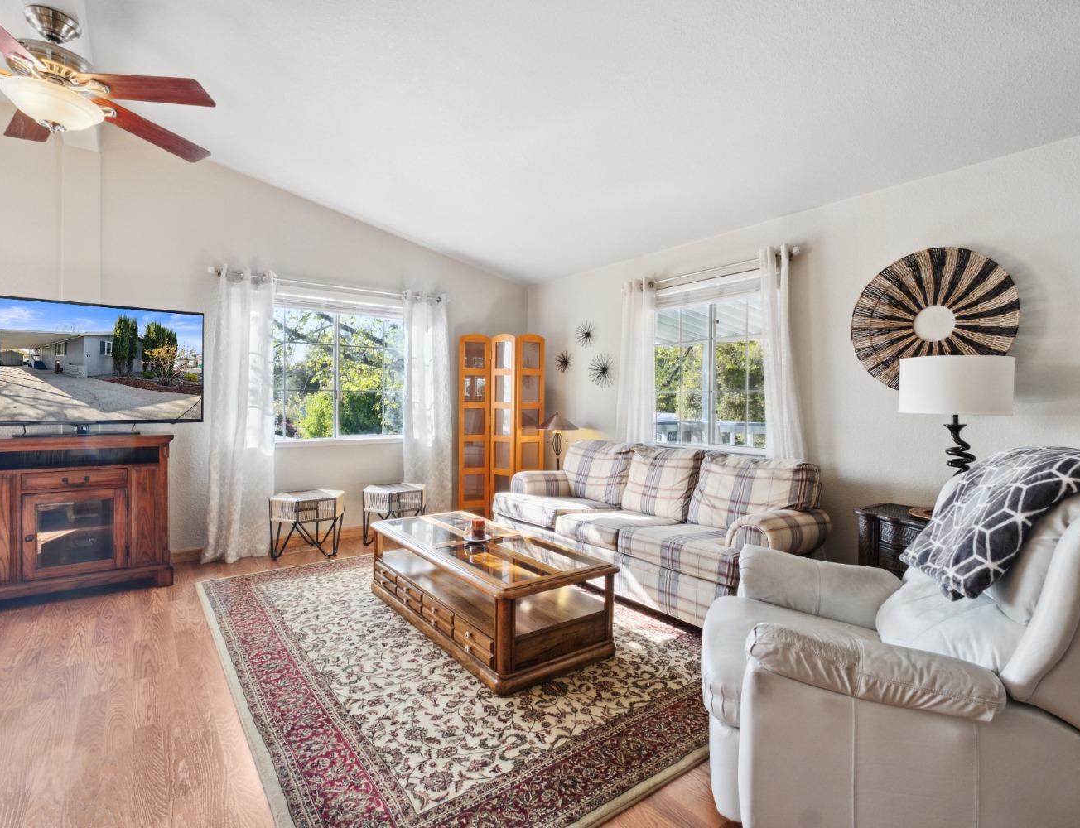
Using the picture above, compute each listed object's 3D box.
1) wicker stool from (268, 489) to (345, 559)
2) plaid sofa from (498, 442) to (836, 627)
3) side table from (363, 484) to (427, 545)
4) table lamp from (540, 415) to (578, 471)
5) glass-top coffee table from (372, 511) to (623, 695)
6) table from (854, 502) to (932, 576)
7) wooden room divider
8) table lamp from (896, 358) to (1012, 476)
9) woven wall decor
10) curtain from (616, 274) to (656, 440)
[{"bbox_3d":[-1.765,0.840,3.955,0.550,0.435,0.480,0,1,-38],"label":"wicker stool"},{"bbox_3d":[0.632,0.643,3.359,0.900,0.850,2.120,0,1,-37],"label":"plaid sofa"},{"bbox_3d":[-1.225,0.838,4.345,0.550,0.435,0.480,0,1,-38],"label":"side table"},{"bbox_3d":[0.172,0.273,4.600,0.360,0.570,0.360,0,0,0],"label":"table lamp"},{"bbox_3d":[-0.334,0.874,2.725,0.630,0.392,1.450,0,1,-37],"label":"glass-top coffee table"},{"bbox_3d":[1.923,0.786,2.492,0.420,0.585,0.580,0,1,-37],"label":"table"},{"bbox_3d":[-0.370,0.139,5.000,0.860,1.830,0.220,0,0,8],"label":"wooden room divider"},{"bbox_3d":[1.998,0.116,2.500,0.440,0.760,0.440,0,1,37],"label":"table lamp"},{"bbox_3d":[2.008,-0.472,2.660,0.090,0.745,0.740,0,0,-36],"label":"woven wall decor"},{"bbox_3d":[0.769,0.004,4.120,0.120,2.120,0.420,0,1,-38],"label":"curtain"}]

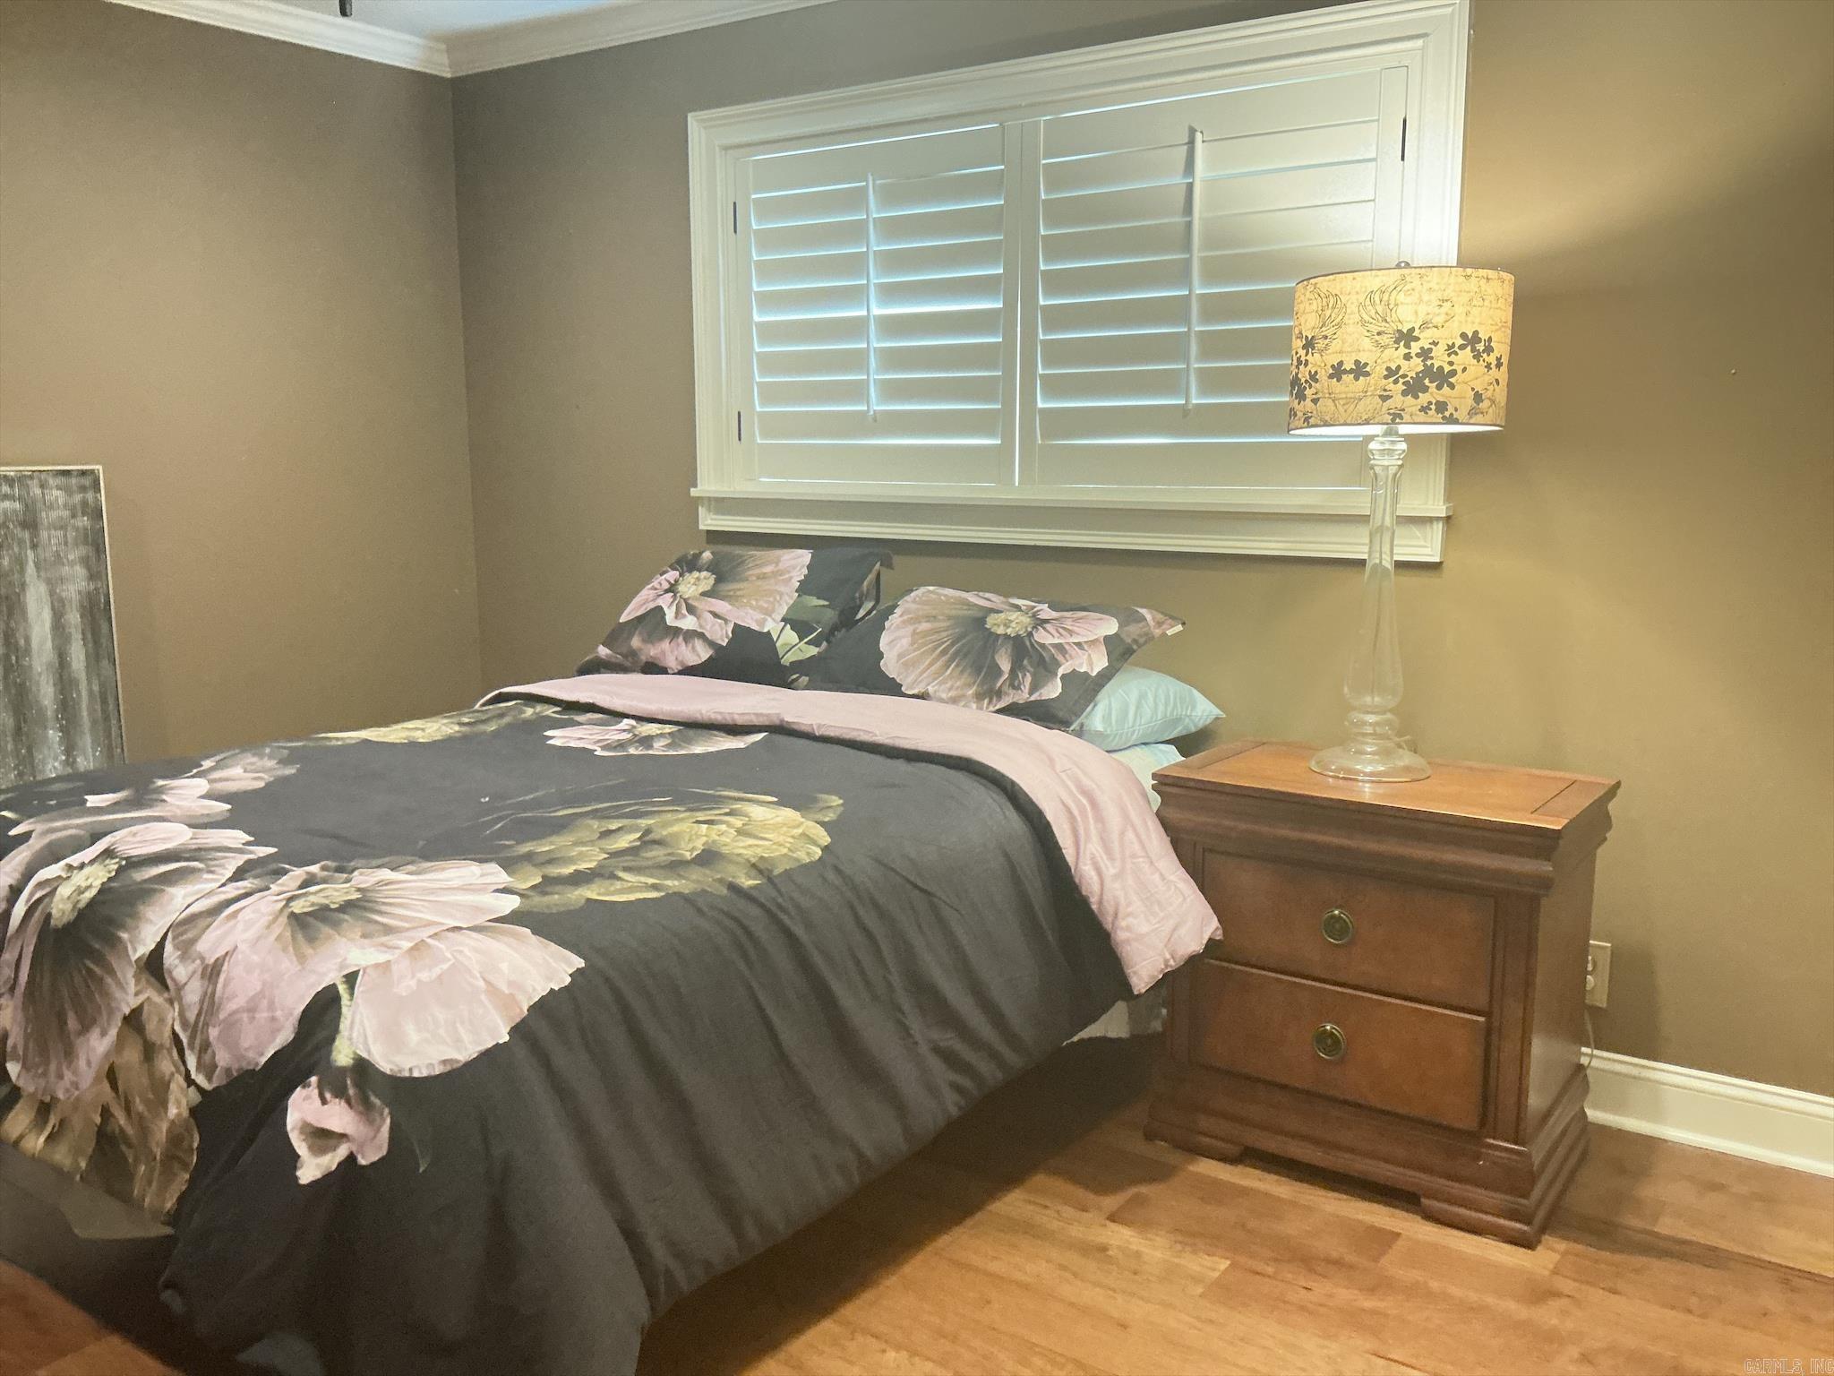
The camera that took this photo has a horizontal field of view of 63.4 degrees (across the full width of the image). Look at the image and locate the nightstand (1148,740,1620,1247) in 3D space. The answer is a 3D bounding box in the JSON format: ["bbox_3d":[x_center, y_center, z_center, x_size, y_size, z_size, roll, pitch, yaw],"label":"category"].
[{"bbox_3d":[0.816,0.500,2.660,0.695,0.698,0.400,7,12,35],"label":"nightstand"}]

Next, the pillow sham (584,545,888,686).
[{"bbox_3d":[-0.417,-0.138,3.455,0.670,0.160,0.490,6,46,33],"label":"pillow sham"}]

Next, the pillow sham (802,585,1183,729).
[{"bbox_3d":[0.143,-0.066,3.049,0.680,0.160,0.490,8,34,36],"label":"pillow sham"}]

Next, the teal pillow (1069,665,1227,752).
[{"bbox_3d":[0.242,0.028,3.077,0.660,0.170,0.460,6,12,33],"label":"teal pillow"}]

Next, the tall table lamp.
[{"bbox_3d":[0.821,-0.287,2.587,0.375,0.877,0.375,6,12,33],"label":"tall table lamp"}]

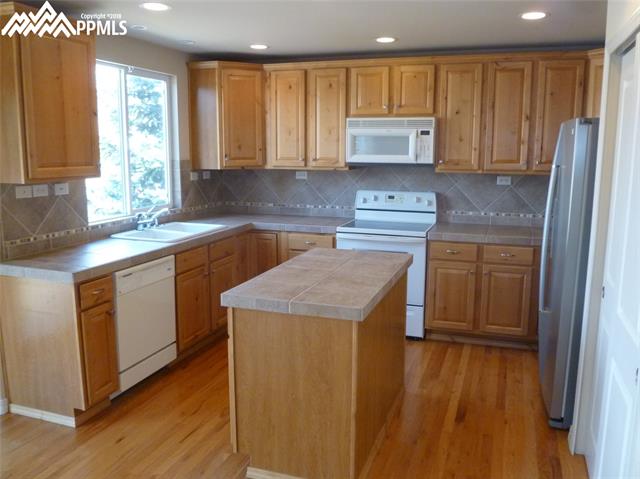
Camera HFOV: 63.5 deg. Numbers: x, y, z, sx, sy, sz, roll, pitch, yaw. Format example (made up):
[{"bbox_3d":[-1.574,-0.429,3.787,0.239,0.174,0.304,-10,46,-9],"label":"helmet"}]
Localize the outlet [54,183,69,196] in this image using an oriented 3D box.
[{"bbox_3d":[-1.716,-0.335,3.456,0.012,0.072,0.115,4,10,19],"label":"outlet"}]

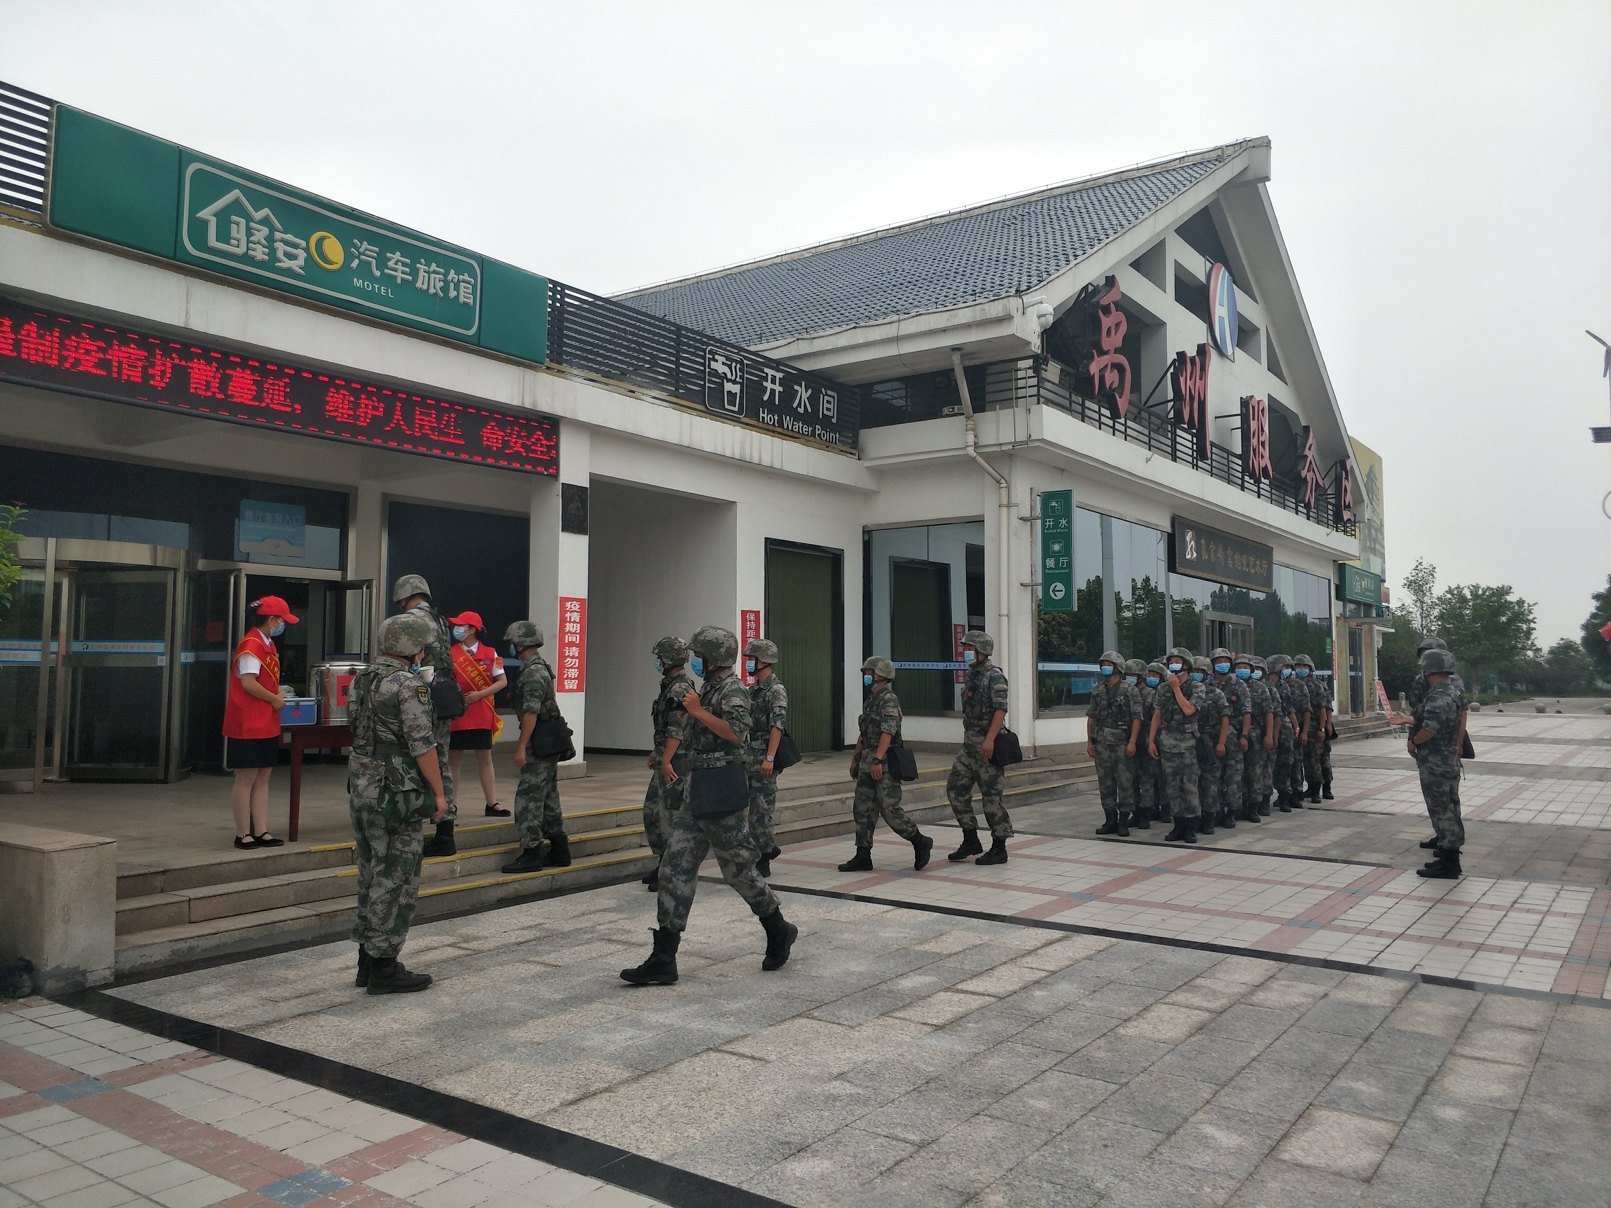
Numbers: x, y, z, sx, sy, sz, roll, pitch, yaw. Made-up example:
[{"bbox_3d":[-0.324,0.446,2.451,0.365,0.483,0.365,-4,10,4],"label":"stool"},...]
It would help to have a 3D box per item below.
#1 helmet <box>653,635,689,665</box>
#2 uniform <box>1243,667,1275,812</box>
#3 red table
[{"bbox_3d":[-0.961,0.337,8.300,0.265,0.200,0.235,0,-4,-6],"label":"helmet"},{"bbox_3d":[4.742,1.442,12.400,0.490,1.450,0.310,-3,-5,37],"label":"uniform"},{"bbox_3d":[-3.304,1.250,8.429,0.560,0.770,1.200,-3,-5,37],"label":"red table"}]

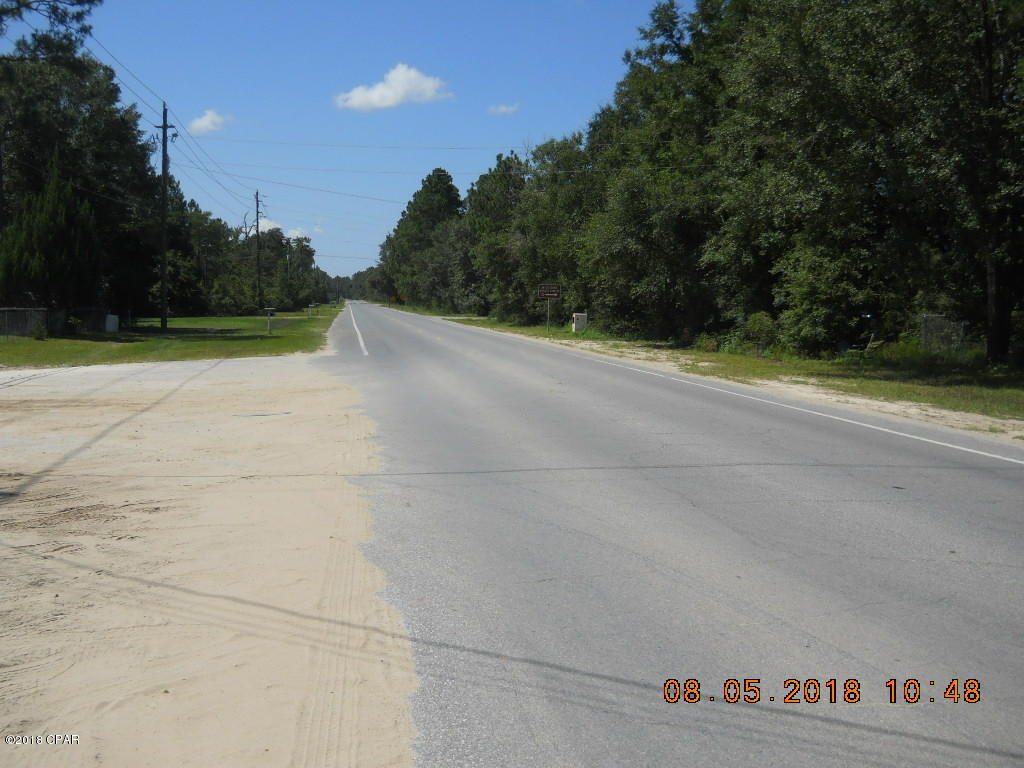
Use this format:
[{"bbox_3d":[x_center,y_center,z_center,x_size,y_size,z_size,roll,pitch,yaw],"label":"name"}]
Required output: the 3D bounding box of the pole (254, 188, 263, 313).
[{"bbox_3d":[-25.941,-13.692,112.000,0.750,12.500,0.450,0,5,-9],"label":"pole"}]

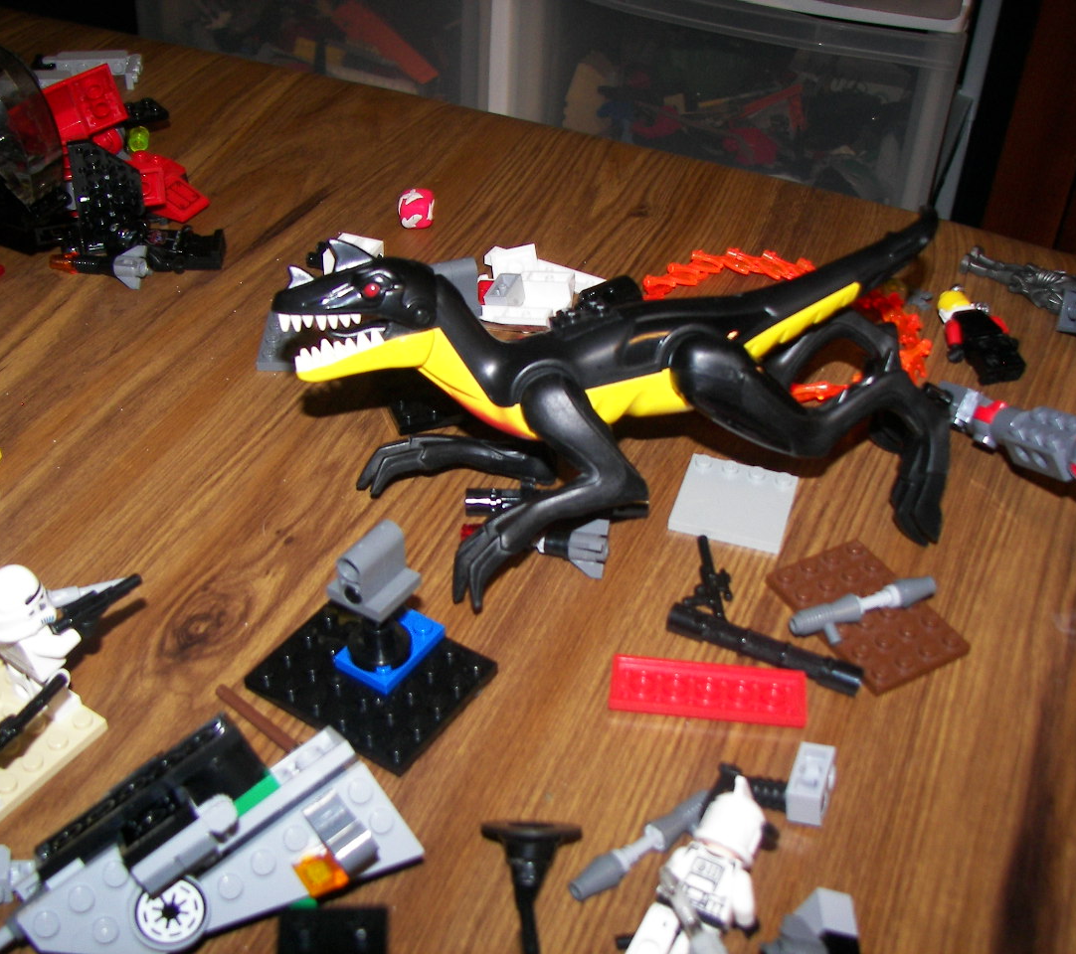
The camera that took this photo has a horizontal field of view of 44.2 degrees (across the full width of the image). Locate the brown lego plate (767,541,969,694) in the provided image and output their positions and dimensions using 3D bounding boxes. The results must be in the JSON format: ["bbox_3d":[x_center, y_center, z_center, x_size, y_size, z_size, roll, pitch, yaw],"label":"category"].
[{"bbox_3d":[0.088,0.036,0.356,0.032,0.005,0.048,-17,43,-23],"label":"brown lego plate"}]

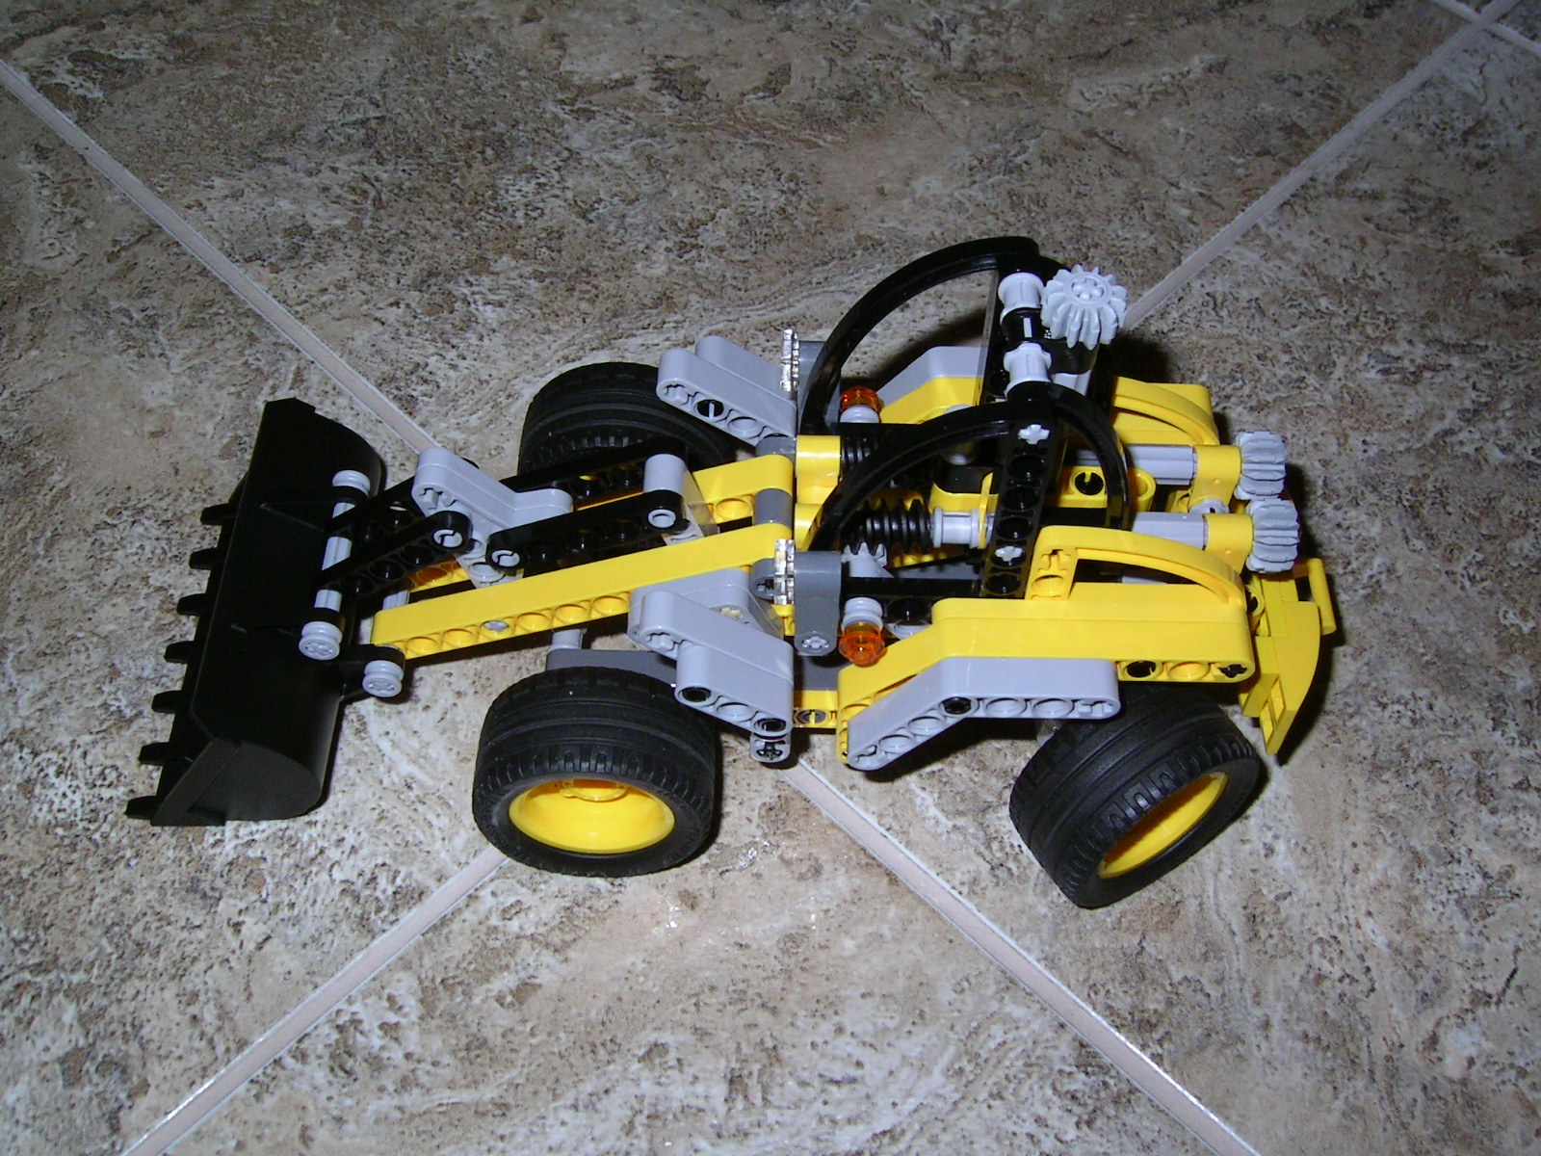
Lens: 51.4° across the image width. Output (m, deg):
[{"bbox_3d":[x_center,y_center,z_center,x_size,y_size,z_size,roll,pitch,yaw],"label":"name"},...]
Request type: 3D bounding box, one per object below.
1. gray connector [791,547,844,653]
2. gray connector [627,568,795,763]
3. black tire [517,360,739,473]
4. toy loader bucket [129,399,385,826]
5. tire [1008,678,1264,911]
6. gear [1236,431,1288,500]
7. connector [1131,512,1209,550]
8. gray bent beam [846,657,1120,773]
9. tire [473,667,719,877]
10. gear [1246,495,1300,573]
[{"bbox_3d":[0.008,0.004,0.271,0.008,0.023,0.008,1,54,0],"label":"gray connector"},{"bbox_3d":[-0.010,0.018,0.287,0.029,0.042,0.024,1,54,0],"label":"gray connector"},{"bbox_3d":[-0.030,-0.023,0.336,0.043,0.043,0.022,1,54,0],"label":"black tire"},{"bbox_3d":[-0.100,0.005,0.316,0.048,0.038,0.080,1,54,0],"label":"toy loader bucket"},{"bbox_3d":[0.066,0.039,0.292,0.043,0.043,0.022,-26,58,-18],"label":"tire"},{"bbox_3d":[0.089,-0.021,0.292,0.008,0.013,0.013,1,54,0],"label":"gear"},{"bbox_3d":[0.069,-0.008,0.283,0.015,0.007,0.007,1,54,0],"label":"connector"},{"bbox_3d":[0.037,0.024,0.281,0.046,0.027,0.008,1,54,0],"label":"gray bent beam"},{"bbox_3d":[-0.032,0.036,0.293,0.043,0.043,0.022,1,54,0],"label":"tire"},{"bbox_3d":[0.089,-0.008,0.281,0.008,0.014,0.014,1,54,0],"label":"gear"}]

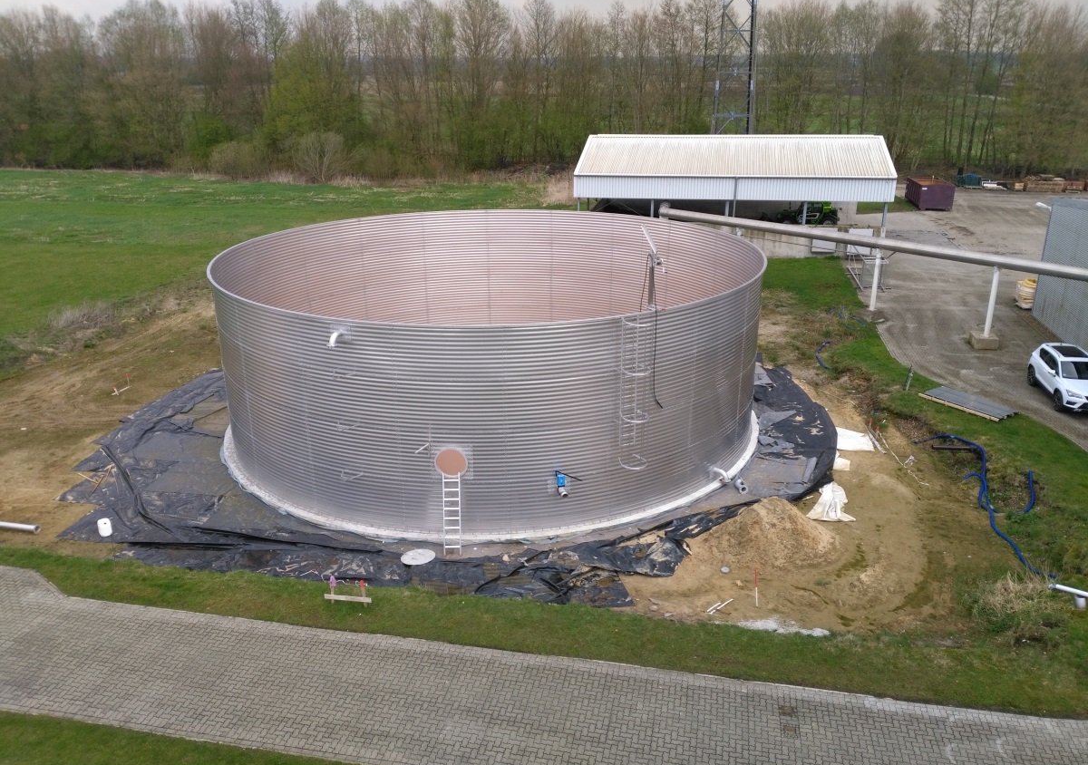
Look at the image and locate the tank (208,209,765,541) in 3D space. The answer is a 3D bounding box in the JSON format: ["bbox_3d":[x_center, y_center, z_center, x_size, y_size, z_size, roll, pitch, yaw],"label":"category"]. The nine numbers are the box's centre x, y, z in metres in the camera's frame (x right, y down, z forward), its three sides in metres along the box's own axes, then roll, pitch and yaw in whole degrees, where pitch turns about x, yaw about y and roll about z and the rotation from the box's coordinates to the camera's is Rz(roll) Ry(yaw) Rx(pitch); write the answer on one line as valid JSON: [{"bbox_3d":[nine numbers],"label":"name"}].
[{"bbox_3d":[-1.799,-1.770,31.265,18.500,5.870,18.500,-1,20,-3],"label":"tank"}]

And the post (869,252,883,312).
[{"bbox_3d":[15.619,-4.775,41.361,0.230,2.820,0.230,7,21,20],"label":"post"}]

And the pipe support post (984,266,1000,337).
[{"bbox_3d":[18.901,-3.398,37.040,0.230,3.030,0.230,10,22,26],"label":"pipe support post"}]

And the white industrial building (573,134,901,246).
[{"bbox_3d":[12.999,-14.175,62.634,19.980,6.780,14.000,3,20,8],"label":"white industrial building"}]

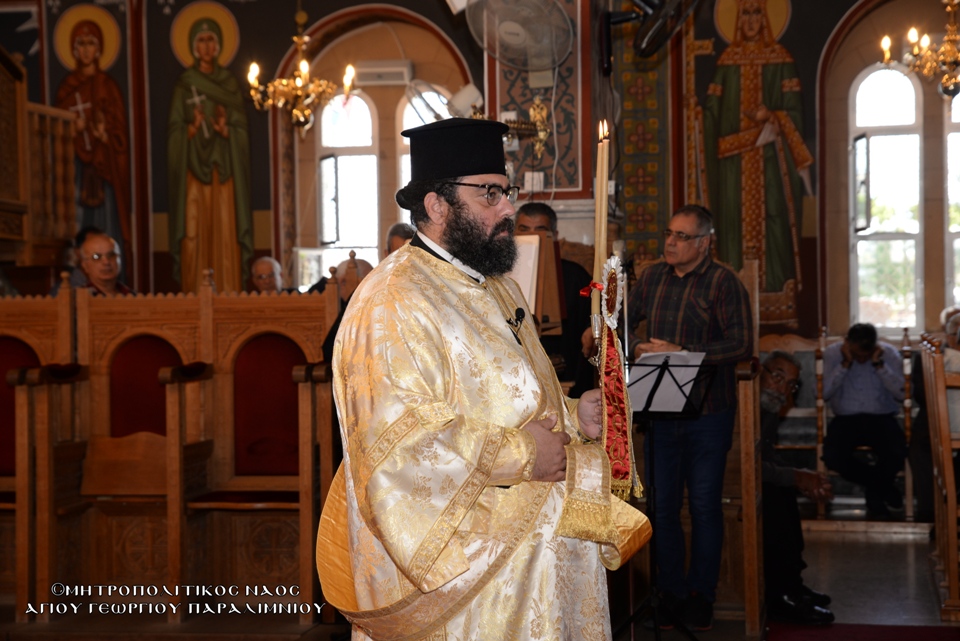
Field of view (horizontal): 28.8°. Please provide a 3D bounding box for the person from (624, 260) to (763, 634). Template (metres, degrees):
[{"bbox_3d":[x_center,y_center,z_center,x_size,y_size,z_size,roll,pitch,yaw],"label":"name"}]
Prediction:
[{"bbox_3d":[0.850,0.395,7.650,0.540,1.730,0.400,1,3,37],"label":"person"}]

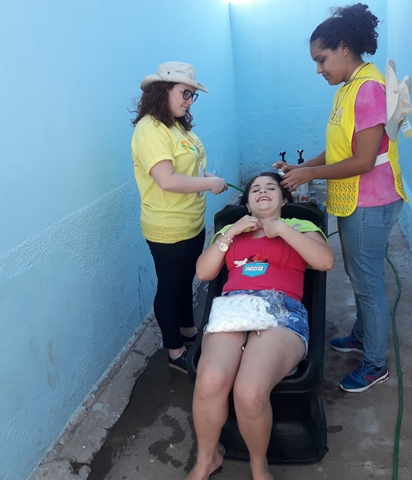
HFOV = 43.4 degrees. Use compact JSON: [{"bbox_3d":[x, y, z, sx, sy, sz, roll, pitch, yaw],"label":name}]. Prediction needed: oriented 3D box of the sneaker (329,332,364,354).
[{"bbox_3d":[0.823,0.549,2.861,0.262,0.106,0.098,0,19,15],"label":"sneaker"}]

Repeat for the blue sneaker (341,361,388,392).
[{"bbox_3d":[0.781,0.654,2.557,0.262,0.106,0.098,-13,20,-23],"label":"blue sneaker"}]

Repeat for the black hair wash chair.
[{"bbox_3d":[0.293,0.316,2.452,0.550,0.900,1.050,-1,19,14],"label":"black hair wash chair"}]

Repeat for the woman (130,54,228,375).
[{"bbox_3d":[-0.077,-0.083,2.682,0.470,1.580,0.460,2,19,21],"label":"woman"}]

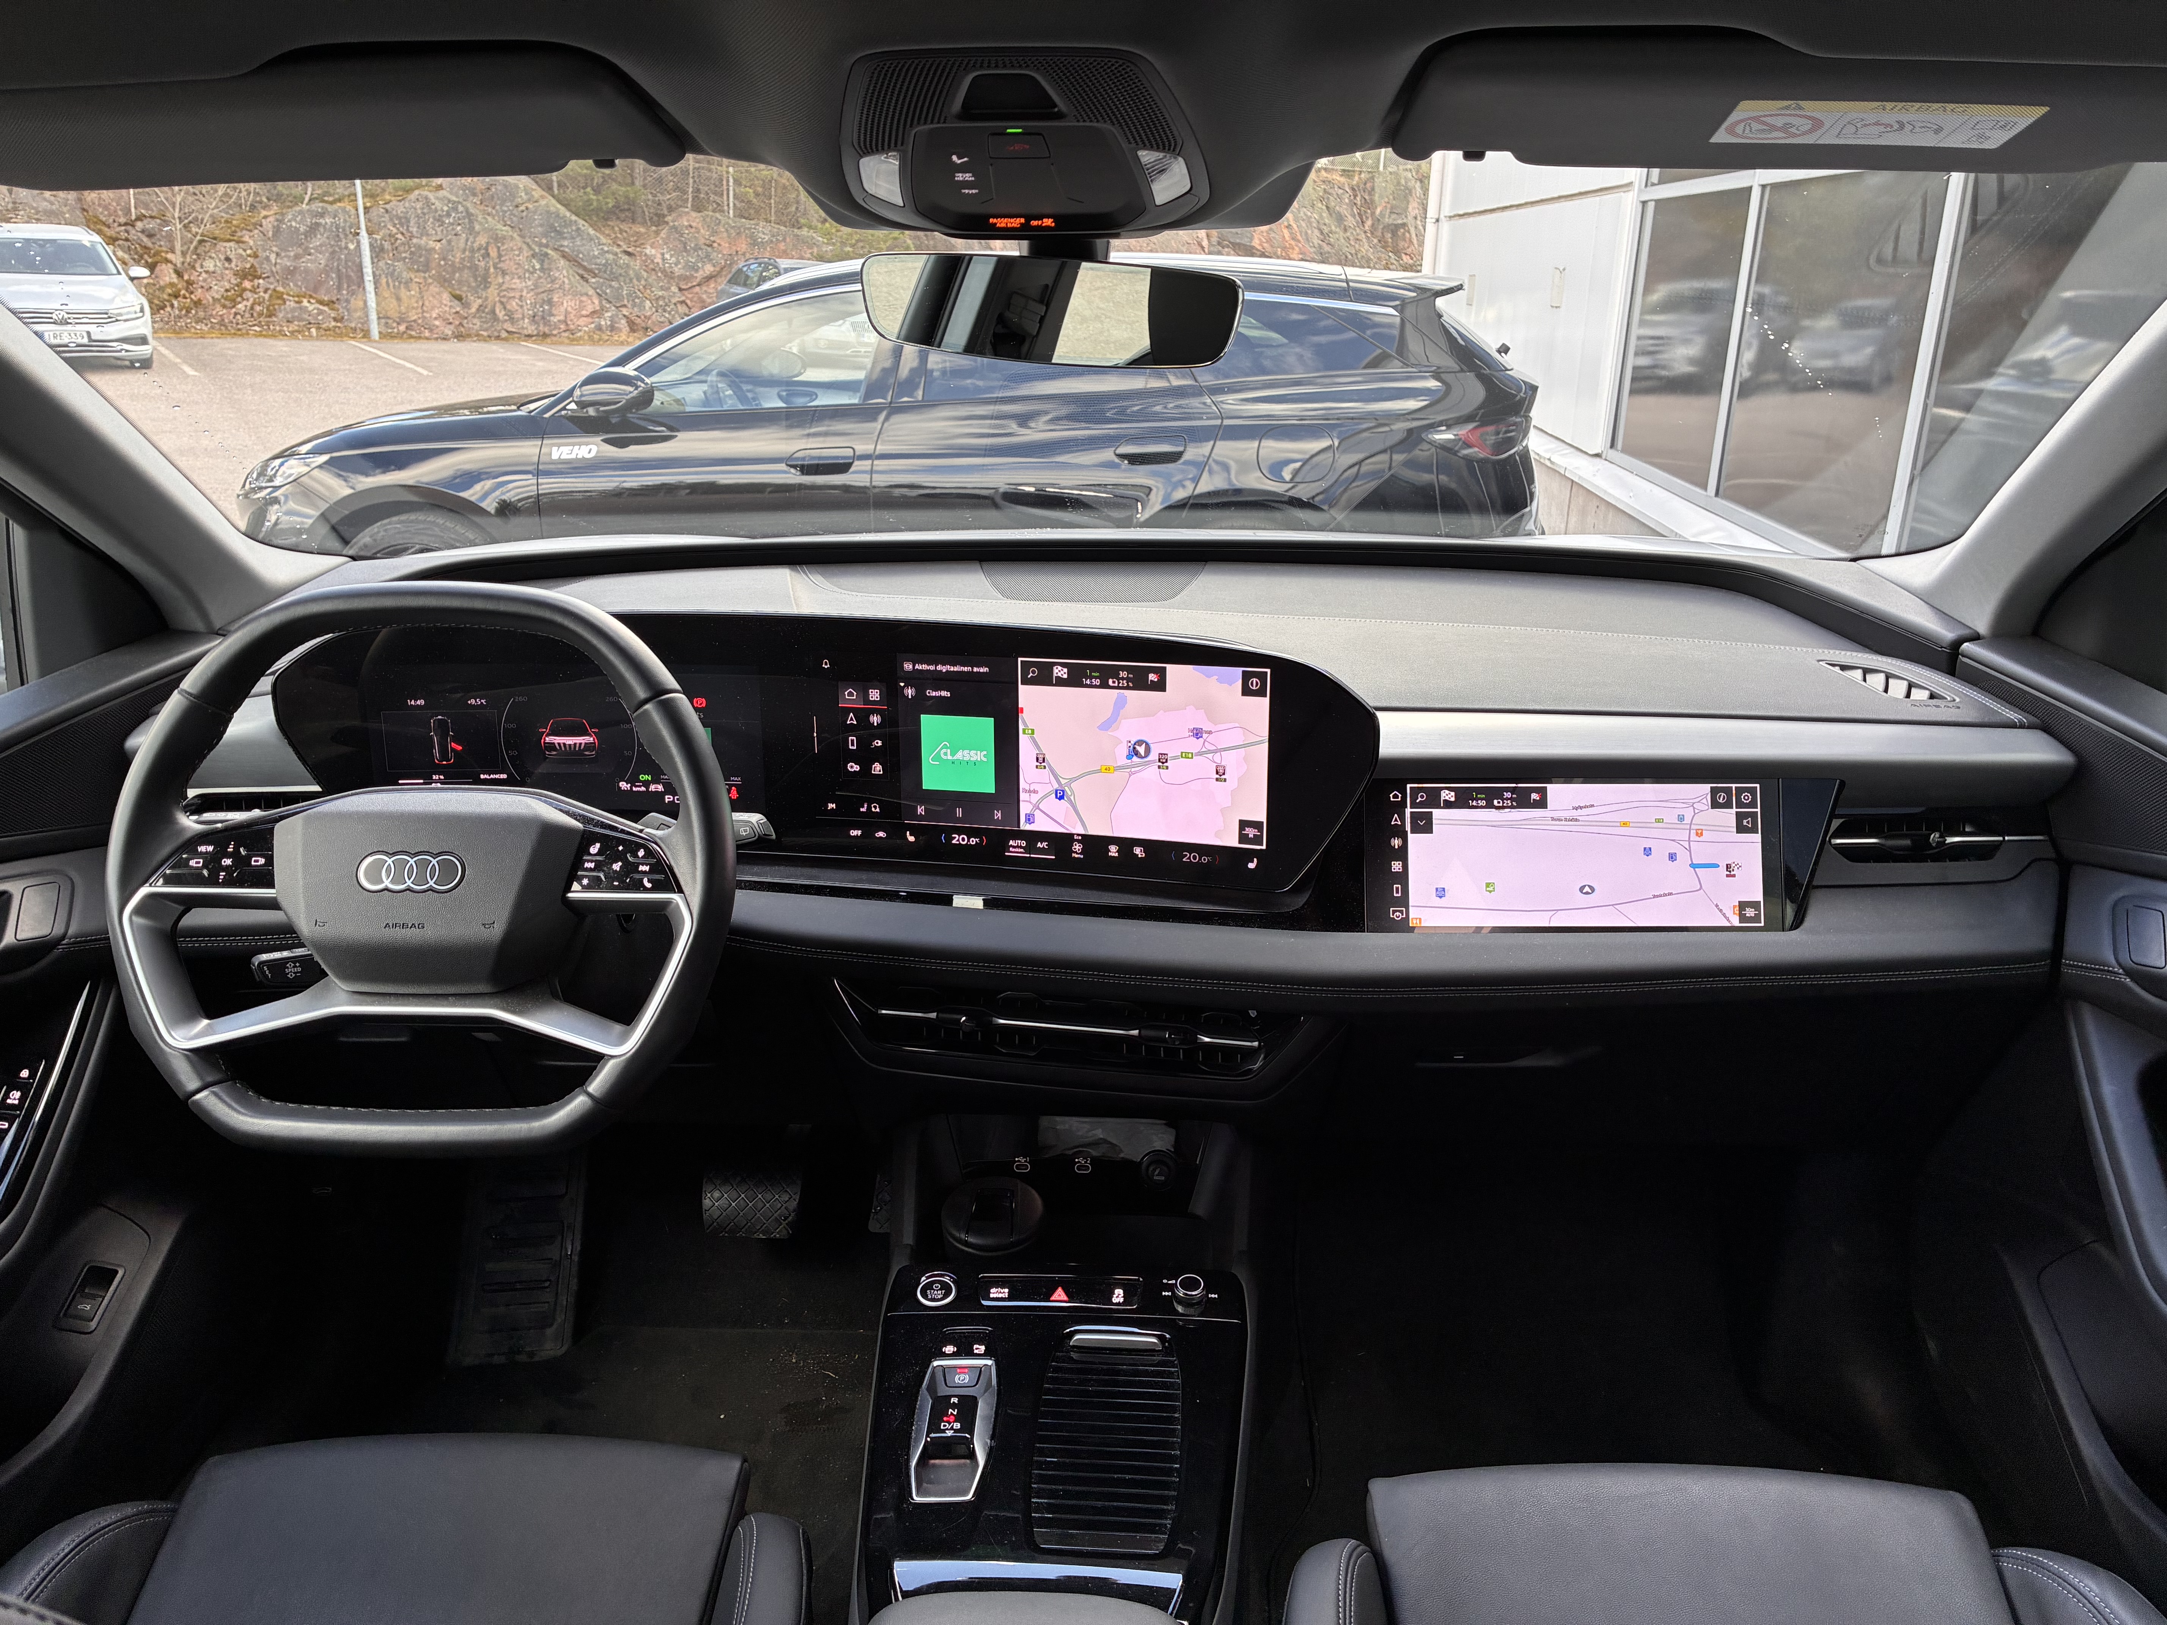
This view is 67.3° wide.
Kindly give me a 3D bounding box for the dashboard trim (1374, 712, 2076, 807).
[{"bbox_3d":[0.433,-0.036,1.105,0.465,0.046,0.060,2,4,3],"label":"dashboard trim"}]

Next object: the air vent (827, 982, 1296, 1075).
[{"bbox_3d":[-0.015,0.153,1.155,0.312,0.044,0.042,4,14,10],"label":"air vent"}]

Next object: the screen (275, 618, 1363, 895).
[{"bbox_3d":[-0.182,-0.048,1.122,0.755,0.172,0.071,3,8,5],"label":"screen"}]

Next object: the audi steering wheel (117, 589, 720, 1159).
[{"bbox_3d":[-0.391,0.032,0.982,0.372,0.342,0.100,1,-5,2],"label":"audi steering wheel"}]

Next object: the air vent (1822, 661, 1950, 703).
[{"bbox_3d":[0.595,-0.097,1.205,0.032,0.018,0.115,-5,19,-17],"label":"air vent"}]

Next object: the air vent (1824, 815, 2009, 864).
[{"bbox_3d":[0.571,0.018,1.115,0.115,0.030,0.033,0,13,-1],"label":"air vent"}]

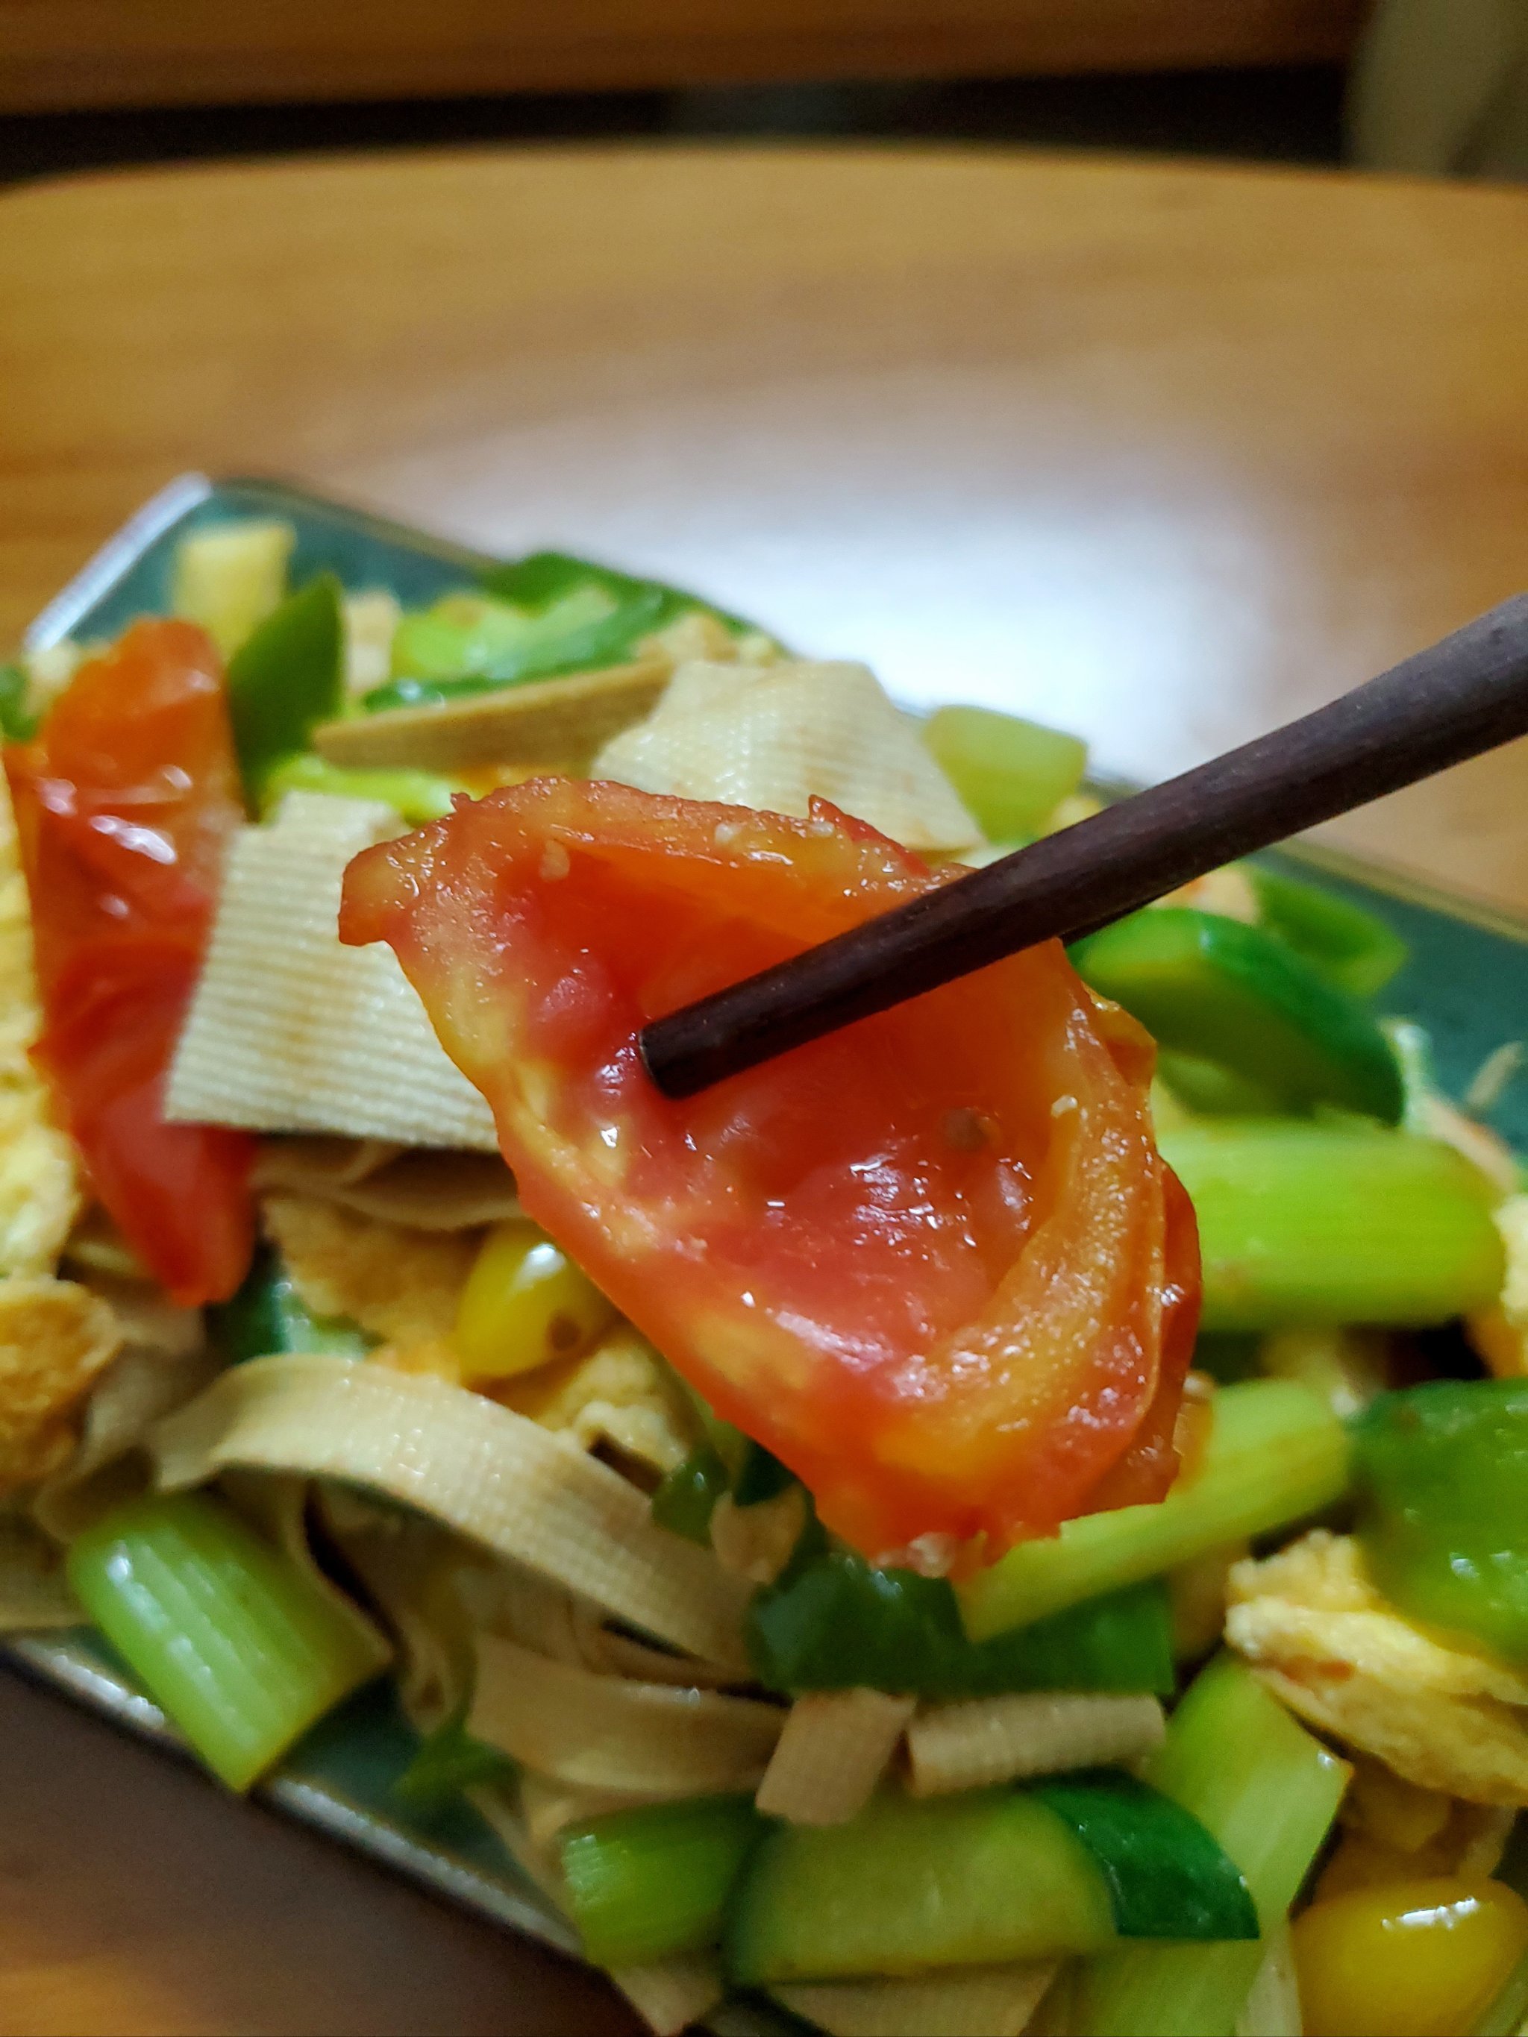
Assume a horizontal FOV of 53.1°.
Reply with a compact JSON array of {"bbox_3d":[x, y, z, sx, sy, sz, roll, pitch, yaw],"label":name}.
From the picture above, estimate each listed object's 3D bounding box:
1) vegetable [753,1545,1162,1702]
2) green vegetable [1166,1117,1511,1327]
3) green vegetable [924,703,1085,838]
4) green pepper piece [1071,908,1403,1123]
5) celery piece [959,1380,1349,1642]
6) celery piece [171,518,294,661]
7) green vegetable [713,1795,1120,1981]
[{"bbox_3d":[0.022,0.067,0.169,0.045,0.009,0.014,1,58,-2],"label":"vegetable"},{"bbox_3d":[0.069,0.026,0.196,0.044,0.013,0.020,1,58,-6],"label":"green vegetable"},{"bbox_3d":[0.037,-0.038,0.237,0.022,0.012,0.014,15,59,6],"label":"green vegetable"},{"bbox_3d":[0.067,0.000,0.216,0.039,0.017,0.013,19,59,5],"label":"green pepper piece"},{"bbox_3d":[0.043,0.054,0.170,0.041,0.010,0.014,-19,61,-14],"label":"celery piece"},{"bbox_3d":[-0.089,-0.072,0.257,0.017,0.010,0.020,0,64,-3],"label":"celery piece"},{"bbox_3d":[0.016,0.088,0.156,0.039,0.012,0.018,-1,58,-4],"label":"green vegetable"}]

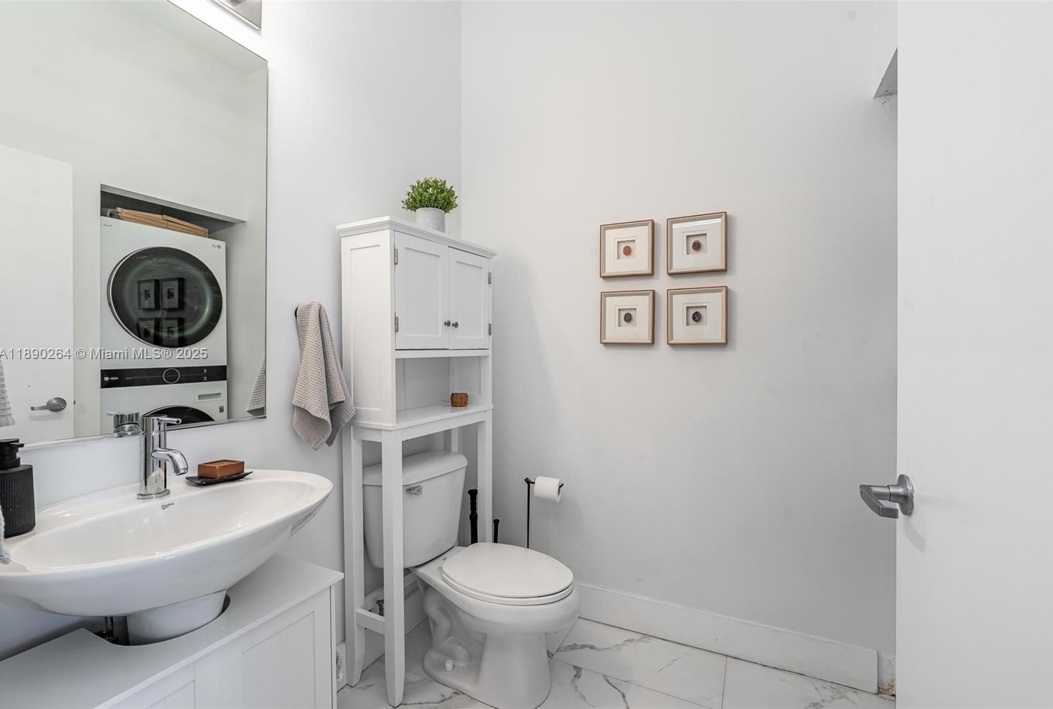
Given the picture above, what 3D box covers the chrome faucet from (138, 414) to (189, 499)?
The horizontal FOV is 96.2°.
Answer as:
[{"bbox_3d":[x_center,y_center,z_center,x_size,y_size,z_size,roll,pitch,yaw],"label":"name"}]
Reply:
[{"bbox_3d":[-0.811,0.229,1.059,0.152,0.182,0.058,0,0,26],"label":"chrome faucet"}]

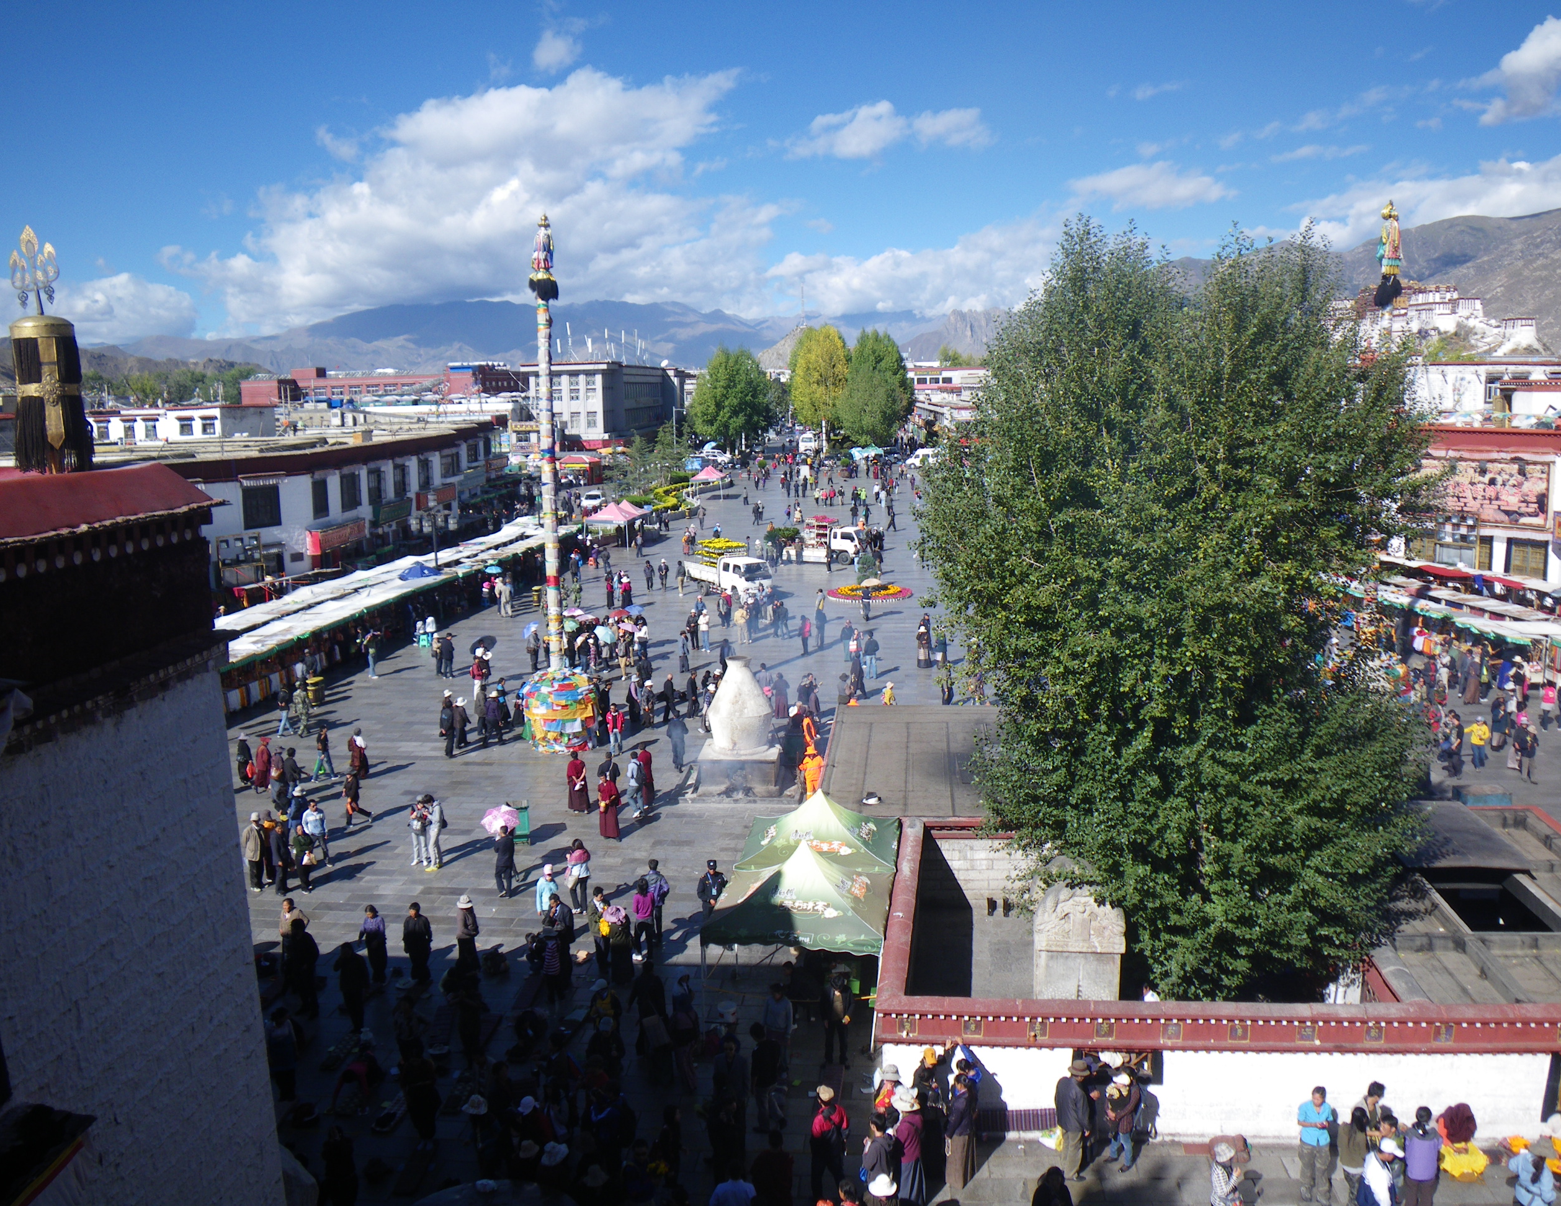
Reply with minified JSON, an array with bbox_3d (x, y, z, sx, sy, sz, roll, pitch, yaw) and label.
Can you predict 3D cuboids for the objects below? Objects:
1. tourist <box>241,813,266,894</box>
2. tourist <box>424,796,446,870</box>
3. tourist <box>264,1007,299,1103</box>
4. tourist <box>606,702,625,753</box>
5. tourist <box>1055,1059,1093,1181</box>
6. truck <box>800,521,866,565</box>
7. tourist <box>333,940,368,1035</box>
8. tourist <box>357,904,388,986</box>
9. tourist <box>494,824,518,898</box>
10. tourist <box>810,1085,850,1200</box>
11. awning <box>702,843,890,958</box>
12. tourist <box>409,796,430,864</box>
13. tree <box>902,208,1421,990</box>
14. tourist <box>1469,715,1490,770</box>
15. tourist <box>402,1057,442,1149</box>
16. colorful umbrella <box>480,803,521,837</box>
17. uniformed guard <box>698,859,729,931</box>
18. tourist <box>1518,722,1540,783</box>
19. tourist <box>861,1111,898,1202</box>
[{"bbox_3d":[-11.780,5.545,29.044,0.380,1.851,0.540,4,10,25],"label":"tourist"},{"bbox_3d":[-8.118,5.337,30.338,0.450,1.775,0.500,-6,11,-30],"label":"tourist"},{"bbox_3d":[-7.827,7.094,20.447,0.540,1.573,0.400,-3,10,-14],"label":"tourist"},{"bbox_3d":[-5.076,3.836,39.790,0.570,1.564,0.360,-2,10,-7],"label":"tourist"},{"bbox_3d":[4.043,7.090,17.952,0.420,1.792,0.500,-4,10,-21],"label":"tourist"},{"bbox_3d":[2.766,-3.937,82.222,5.300,2.750,2.000,2,10,17],"label":"truck"},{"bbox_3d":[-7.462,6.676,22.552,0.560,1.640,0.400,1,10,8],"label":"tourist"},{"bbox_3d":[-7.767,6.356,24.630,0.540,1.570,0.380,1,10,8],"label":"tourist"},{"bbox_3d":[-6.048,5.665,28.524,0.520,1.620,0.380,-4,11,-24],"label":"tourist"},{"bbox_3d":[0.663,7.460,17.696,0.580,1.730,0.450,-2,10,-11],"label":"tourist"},{"bbox_3d":[0.405,5.771,22.831,2.974,3.339,2.918,1,10,7],"label":"awning"},{"bbox_3d":[-8.373,5.261,30.171,0.520,1.655,0.400,-1,10,-7],"label":"tourist"},{"bbox_3d":[6.750,0.464,22.804,8.400,13.800,8.300,0,10,0],"label":"tree"},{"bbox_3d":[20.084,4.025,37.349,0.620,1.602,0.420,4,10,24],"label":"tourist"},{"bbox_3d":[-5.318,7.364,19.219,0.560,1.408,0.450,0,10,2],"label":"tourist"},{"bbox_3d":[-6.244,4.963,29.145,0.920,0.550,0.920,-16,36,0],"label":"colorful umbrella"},{"bbox_3d":[-1.354,6.008,26.234,0.560,1.760,0.340,-1,10,-3],"label":"uniformed guard"},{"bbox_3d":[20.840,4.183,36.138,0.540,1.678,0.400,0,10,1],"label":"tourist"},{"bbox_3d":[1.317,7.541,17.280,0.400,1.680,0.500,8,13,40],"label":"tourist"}]

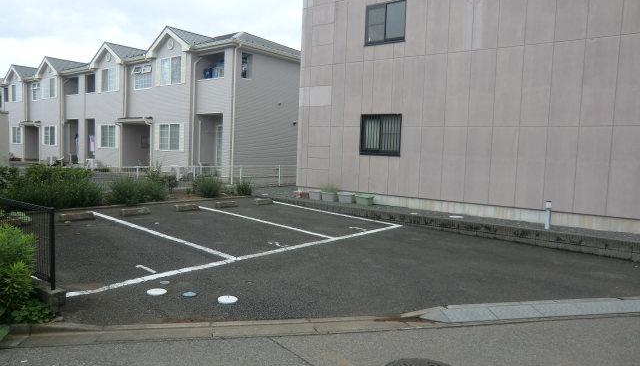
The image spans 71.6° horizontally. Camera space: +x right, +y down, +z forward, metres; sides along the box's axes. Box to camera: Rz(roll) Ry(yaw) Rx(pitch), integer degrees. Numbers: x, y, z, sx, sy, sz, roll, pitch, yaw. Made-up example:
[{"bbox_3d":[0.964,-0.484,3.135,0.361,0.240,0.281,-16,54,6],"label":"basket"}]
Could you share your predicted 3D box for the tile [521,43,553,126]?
[{"bbox_3d":[4.867,-2.179,9.957,0.600,1.823,0.050,5,6,37],"label":"tile"}]

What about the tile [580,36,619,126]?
[{"bbox_3d":[5.822,-2.091,9.235,0.600,1.823,0.050,5,6,37],"label":"tile"}]

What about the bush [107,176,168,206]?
[{"bbox_3d":[-4.778,0.174,11.669,1.350,0.660,0.850,-4,7,-44],"label":"bush"}]

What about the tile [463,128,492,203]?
[{"bbox_3d":[3.921,-0.466,10.955,0.607,1.830,0.050,5,6,36],"label":"tile"}]

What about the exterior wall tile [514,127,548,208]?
[{"bbox_3d":[4.825,-0.334,10.124,0.600,1.881,0.050,5,6,37],"label":"exterior wall tile"}]

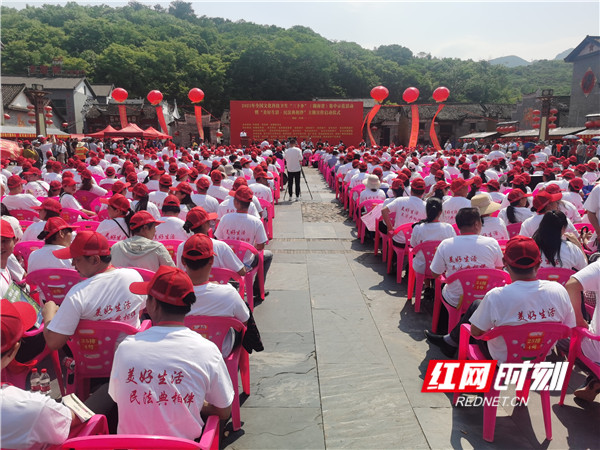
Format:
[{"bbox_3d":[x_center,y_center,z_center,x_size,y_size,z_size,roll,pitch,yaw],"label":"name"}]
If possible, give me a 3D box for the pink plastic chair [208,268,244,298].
[{"bbox_3d":[-0.742,0.662,4.064,0.540,0.760,0.530,0,11,0],"label":"pink plastic chair"}]

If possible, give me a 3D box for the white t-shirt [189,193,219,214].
[{"bbox_3d":[-1.263,-0.111,6.187,0.500,0.620,0.310,0,11,0],"label":"white t-shirt"}]

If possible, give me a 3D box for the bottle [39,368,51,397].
[{"bbox_3d":[-1.739,1.099,3.189,0.066,0.215,0.066,0,11,0],"label":"bottle"}]

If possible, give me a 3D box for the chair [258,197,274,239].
[{"bbox_3d":[-0.760,-0.076,8.184,0.540,0.755,0.520,-1,10,-3],"label":"chair"}]

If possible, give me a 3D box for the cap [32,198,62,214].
[{"bbox_3d":[-2.487,-0.187,4.600,0.280,0.150,0.180,-1,11,-5],"label":"cap"}]

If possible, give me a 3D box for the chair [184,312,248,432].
[{"bbox_3d":[-0.585,0.855,2.966,0.540,0.755,0.520,-1,10,-5],"label":"chair"}]

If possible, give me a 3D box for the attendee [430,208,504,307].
[{"bbox_3d":[1.439,0.422,4.069,0.560,1.220,0.780,1,11,4],"label":"attendee"}]

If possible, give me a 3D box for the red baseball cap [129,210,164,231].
[{"bbox_3d":[-1.264,-0.033,3.854,0.270,0.140,0.180,-21,21,-36],"label":"red baseball cap"}]

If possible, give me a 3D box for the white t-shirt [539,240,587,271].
[{"bbox_3d":[2.110,0.371,3.957,0.480,0.530,0.280,1,10,4],"label":"white t-shirt"}]

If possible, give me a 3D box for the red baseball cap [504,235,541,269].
[{"bbox_3d":[1.266,0.141,2.656,0.190,0.155,0.270,4,11,22],"label":"red baseball cap"}]

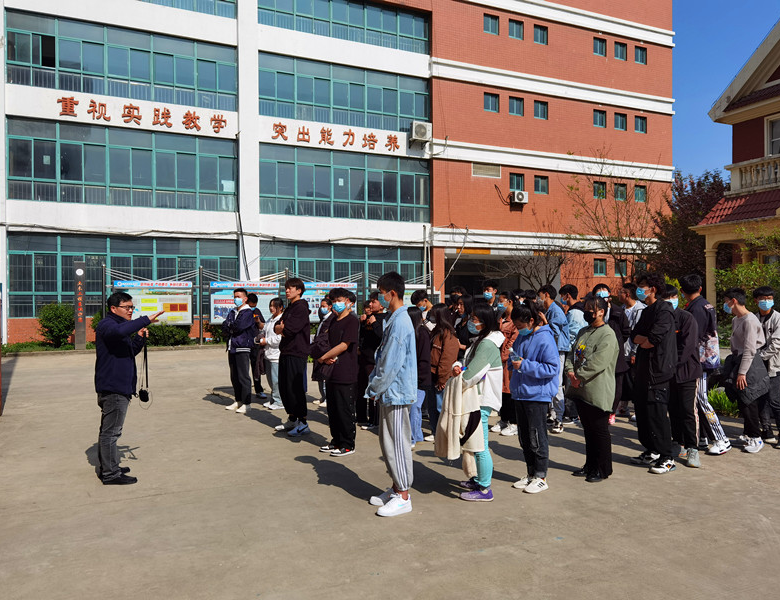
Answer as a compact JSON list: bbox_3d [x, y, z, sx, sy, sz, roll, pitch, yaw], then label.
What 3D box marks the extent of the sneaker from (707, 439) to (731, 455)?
[{"bbox_3d":[3.412,1.509,6.435,0.290,0.115,0.108,-1,1,-31],"label":"sneaker"}]

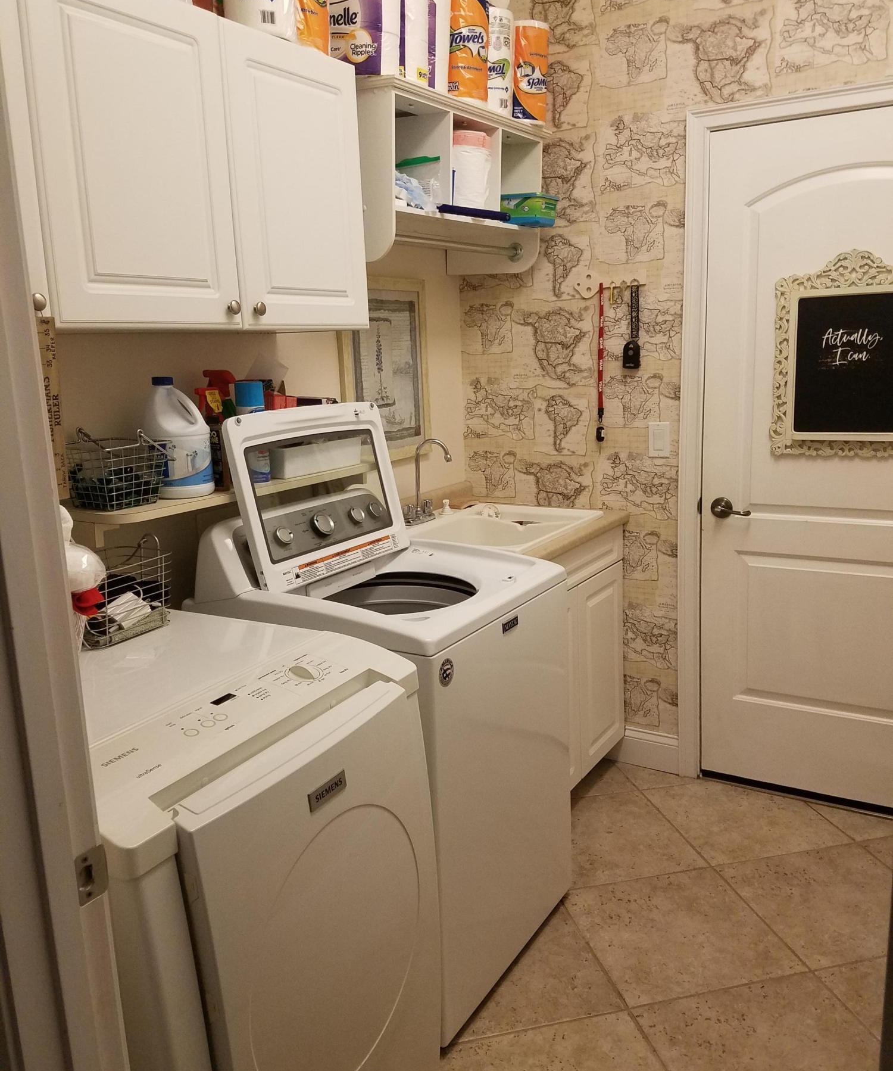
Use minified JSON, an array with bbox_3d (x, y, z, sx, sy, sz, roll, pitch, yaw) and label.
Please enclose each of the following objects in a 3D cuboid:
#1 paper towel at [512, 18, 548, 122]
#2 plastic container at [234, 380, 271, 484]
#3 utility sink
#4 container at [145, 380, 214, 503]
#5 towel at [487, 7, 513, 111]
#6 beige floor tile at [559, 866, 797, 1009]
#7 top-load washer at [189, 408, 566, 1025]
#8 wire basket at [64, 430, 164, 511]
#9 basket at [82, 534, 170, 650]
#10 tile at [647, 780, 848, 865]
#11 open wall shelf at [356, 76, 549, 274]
[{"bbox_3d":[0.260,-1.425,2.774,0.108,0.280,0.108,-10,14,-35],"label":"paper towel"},{"bbox_3d":[-0.466,-0.248,2.136,0.070,0.240,0.070,-5,12,-12],"label":"plastic container"},{"bbox_3d":[0.139,0.090,2.861,0.550,0.280,0.650,5,13,33],"label":"utility sink"},{"bbox_3d":[-0.606,-0.218,1.979,0.160,0.259,0.110,-10,14,-31],"label":"container"},{"bbox_3d":[0.139,-1.397,2.667,0.114,0.280,0.114,-2,11,0],"label":"towel"},{"bbox_3d":[0.575,0.991,2.244,0.458,0.010,0.458,-5,11,-12],"label":"beige floor tile"},{"bbox_3d":[-0.147,0.374,2.257,0.690,1.364,0.695,5,14,32],"label":"top-load washer"},{"bbox_3d":[-0.692,-0.144,1.844,0.232,0.168,0.190,5,13,33],"label":"wire basket"},{"bbox_3d":[-0.722,0.112,1.893,0.187,0.190,0.255,5,14,32],"label":"basket"},{"bbox_3d":[0.920,0.871,2.778,0.458,0.010,0.458,-5,11,-12],"label":"tile"},{"bbox_3d":[-0.058,-1.026,2.676,0.398,0.411,0.874,5,14,32],"label":"open wall shelf"}]

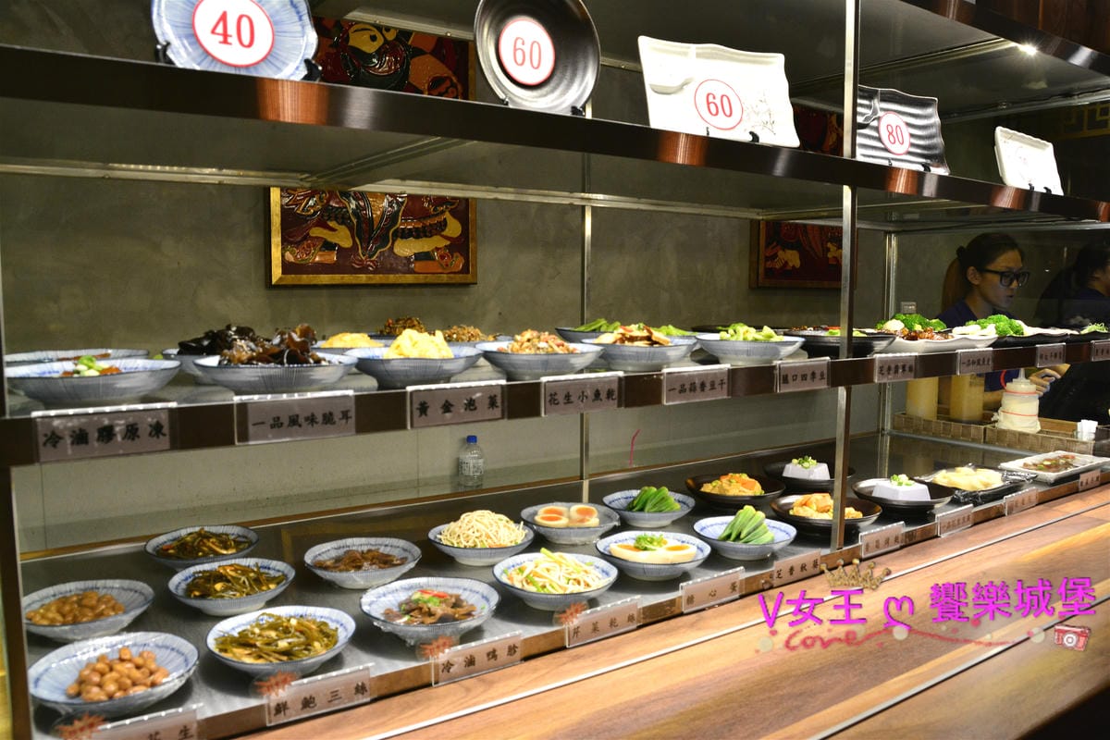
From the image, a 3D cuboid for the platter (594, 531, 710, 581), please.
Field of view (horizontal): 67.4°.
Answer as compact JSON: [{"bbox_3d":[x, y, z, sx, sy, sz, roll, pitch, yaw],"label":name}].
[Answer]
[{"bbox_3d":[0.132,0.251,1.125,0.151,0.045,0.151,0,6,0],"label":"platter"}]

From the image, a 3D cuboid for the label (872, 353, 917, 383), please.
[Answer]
[{"bbox_3d":[0.558,-0.004,1.358,0.120,0.044,0.010,-4,7,-34],"label":"label"}]

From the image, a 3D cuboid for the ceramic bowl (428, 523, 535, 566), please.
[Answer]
[{"bbox_3d":[-0.113,0.270,1.280,0.163,0.038,0.163,0,6,0],"label":"ceramic bowl"}]

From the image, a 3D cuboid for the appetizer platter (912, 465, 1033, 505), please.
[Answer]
[{"bbox_3d":[0.778,0.210,1.541,0.235,0.044,0.125,-4,7,-33],"label":"appetizer platter"}]

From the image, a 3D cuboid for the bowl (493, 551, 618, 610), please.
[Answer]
[{"bbox_3d":[0.001,0.285,1.104,0.162,0.038,0.162,0,6,0],"label":"bowl"}]

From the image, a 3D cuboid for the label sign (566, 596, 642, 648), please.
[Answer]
[{"bbox_3d":[0.060,0.295,0.972,0.108,0.039,0.010,-4,7,-33],"label":"label sign"}]

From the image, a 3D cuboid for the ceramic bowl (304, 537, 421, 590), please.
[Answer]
[{"bbox_3d":[-0.271,0.278,1.179,0.163,0.038,0.163,0,6,0],"label":"ceramic bowl"}]

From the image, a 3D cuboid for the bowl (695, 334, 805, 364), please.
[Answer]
[{"bbox_3d":[0.272,-0.030,1.160,0.149,0.036,0.149,0,6,0],"label":"bowl"}]

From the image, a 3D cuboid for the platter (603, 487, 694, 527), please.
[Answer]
[{"bbox_3d":[0.167,0.249,1.474,0.162,0.038,0.162,0,6,0],"label":"platter"}]

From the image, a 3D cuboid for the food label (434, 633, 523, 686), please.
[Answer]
[{"bbox_3d":[-0.087,0.330,0.952,0.118,0.038,0.010,-4,7,-34],"label":"food label"}]

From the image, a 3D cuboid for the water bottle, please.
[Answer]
[{"bbox_3d":[-0.226,0.247,2.250,0.066,0.140,0.066,0,6,0],"label":"water bottle"}]

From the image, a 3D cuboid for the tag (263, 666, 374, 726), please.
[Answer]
[{"bbox_3d":[-0.237,0.331,0.851,0.117,0.038,0.010,-4,7,-34],"label":"tag"}]

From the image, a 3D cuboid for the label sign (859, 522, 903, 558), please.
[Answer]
[{"bbox_3d":[0.544,0.282,1.390,0.119,0.042,0.008,-4,7,-33],"label":"label sign"}]

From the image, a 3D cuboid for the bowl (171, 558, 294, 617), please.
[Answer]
[{"bbox_3d":[-0.420,0.289,1.089,0.159,0.037,0.159,0,6,0],"label":"bowl"}]

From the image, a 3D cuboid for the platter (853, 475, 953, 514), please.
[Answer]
[{"bbox_3d":[0.655,0.234,1.571,0.185,0.058,0.185,-4,7,-33],"label":"platter"}]

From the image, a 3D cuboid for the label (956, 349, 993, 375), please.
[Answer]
[{"bbox_3d":[0.764,-0.016,1.519,0.119,0.042,0.008,-4,7,-33],"label":"label"}]

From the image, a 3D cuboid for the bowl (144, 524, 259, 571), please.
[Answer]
[{"bbox_3d":[-0.518,0.271,1.228,0.163,0.038,0.163,0,6,0],"label":"bowl"}]

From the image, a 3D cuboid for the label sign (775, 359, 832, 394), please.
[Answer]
[{"bbox_3d":[0.364,0.008,1.225,0.119,0.042,0.008,-4,7,-33],"label":"label sign"}]

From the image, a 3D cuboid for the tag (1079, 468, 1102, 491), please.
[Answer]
[{"bbox_3d":[1.066,0.222,1.657,0.093,0.036,0.010,-4,7,-33],"label":"tag"}]

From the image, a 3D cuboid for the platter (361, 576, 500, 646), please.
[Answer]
[{"bbox_3d":[-0.149,0.293,1.000,0.163,0.044,0.163,0,6,0],"label":"platter"}]

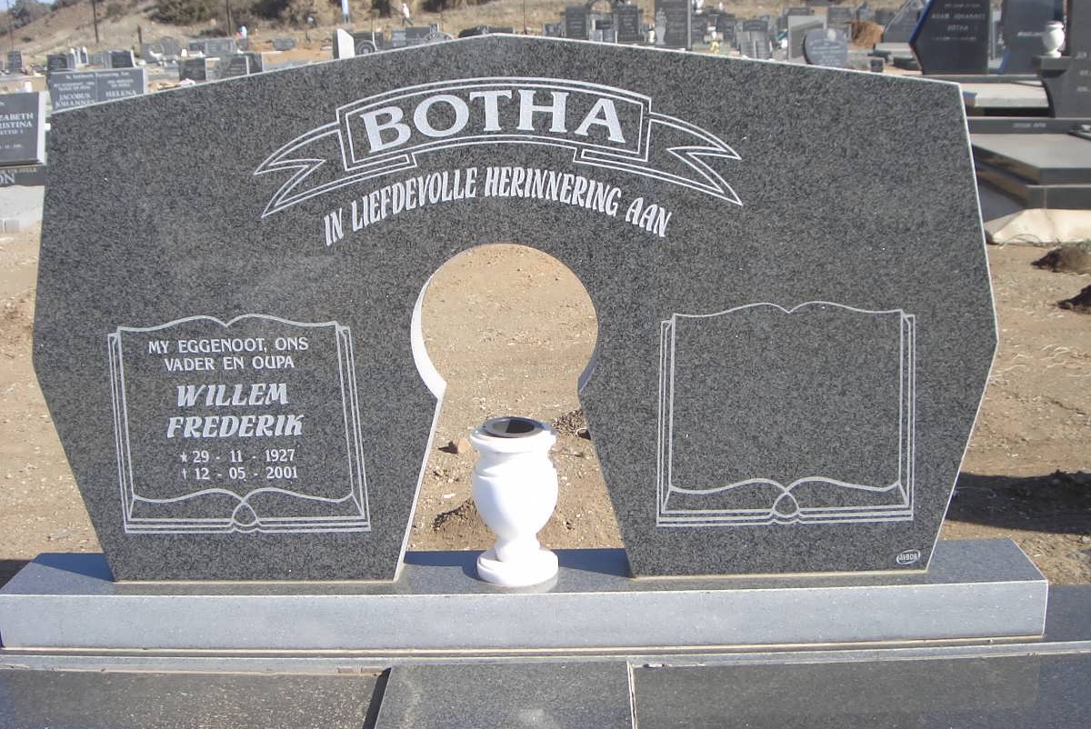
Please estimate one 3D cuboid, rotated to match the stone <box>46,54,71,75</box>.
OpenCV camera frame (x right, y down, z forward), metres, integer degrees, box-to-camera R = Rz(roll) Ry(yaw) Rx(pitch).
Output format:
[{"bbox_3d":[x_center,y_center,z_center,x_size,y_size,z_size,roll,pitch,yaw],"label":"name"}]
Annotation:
[{"bbox_3d":[-11.909,-7.335,30.000,0.553,0.540,0.120,-2,15,0],"label":"stone"}]

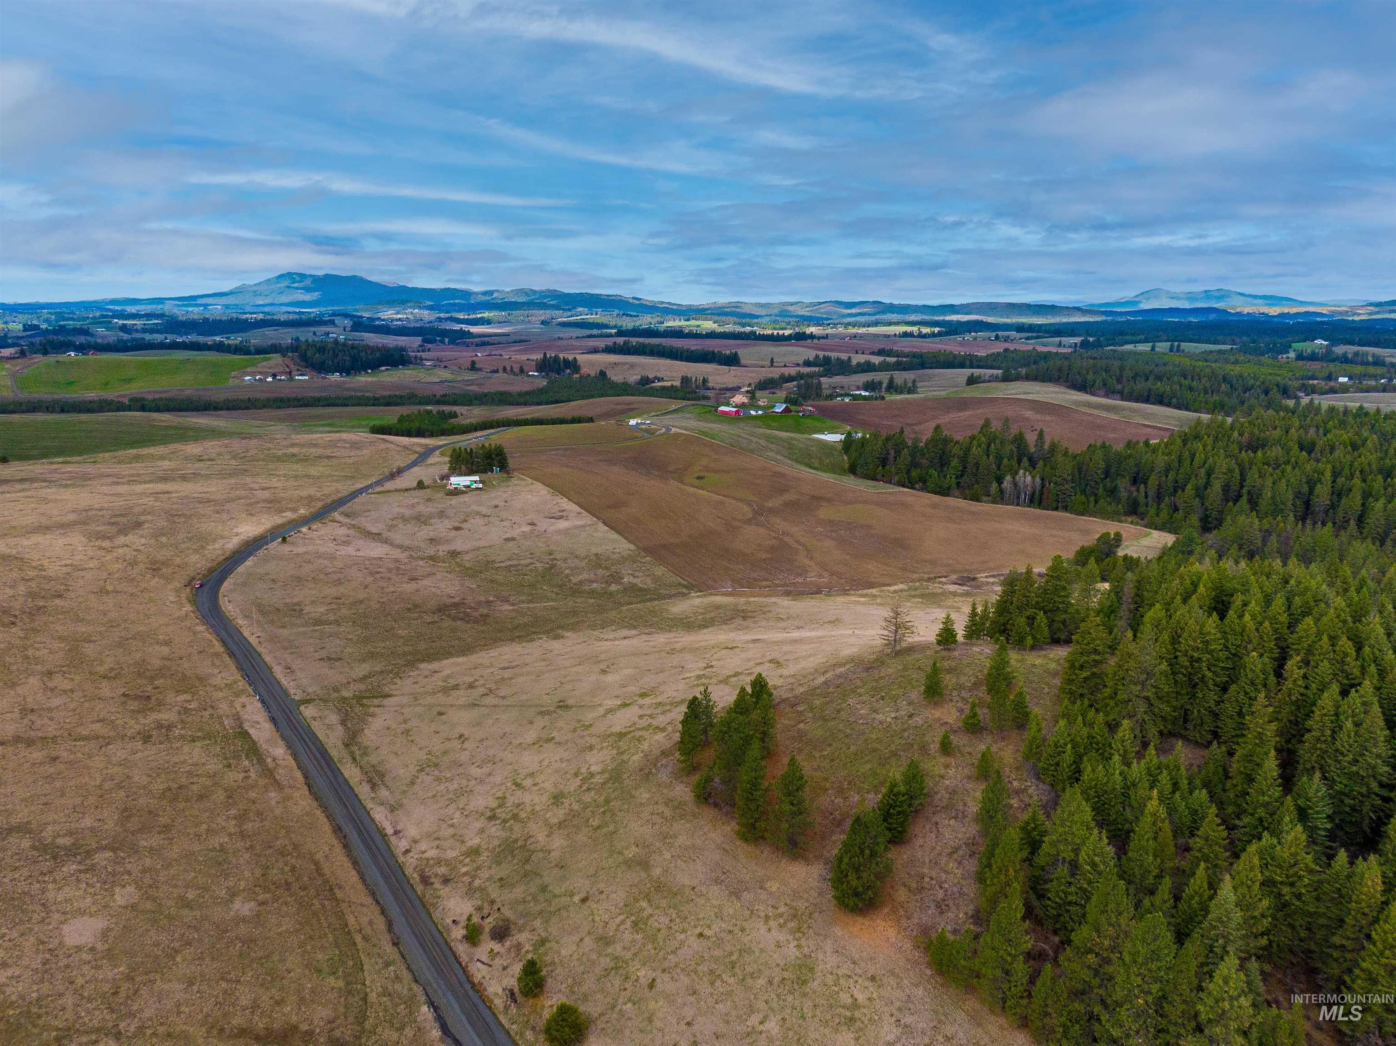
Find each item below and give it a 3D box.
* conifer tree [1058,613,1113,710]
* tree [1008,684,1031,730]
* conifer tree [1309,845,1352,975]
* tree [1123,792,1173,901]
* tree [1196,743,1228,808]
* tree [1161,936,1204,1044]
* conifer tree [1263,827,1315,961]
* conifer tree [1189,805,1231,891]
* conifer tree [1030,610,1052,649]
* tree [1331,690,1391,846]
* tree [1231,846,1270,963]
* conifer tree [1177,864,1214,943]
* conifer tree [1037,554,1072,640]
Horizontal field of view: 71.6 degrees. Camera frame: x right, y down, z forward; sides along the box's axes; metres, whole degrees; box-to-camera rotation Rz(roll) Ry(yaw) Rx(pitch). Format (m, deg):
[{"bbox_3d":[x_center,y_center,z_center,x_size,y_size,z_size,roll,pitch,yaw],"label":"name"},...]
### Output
[{"bbox_3d":[98.010,35.260,243.360,13.170,26.120,13.170,0,12,0],"label":"conifer tree"},{"bbox_3d":[79.080,45.200,237.070,5.340,11.430,5.340,0,12,0],"label":"tree"},{"bbox_3d":[82.330,50.580,125.710,5.360,18.500,5.360,0,13,0],"label":"conifer tree"},{"bbox_3d":[82.660,60.190,177.790,8.620,23.740,8.620,0,12,0],"label":"tree"},{"bbox_3d":[86.820,43.090,163.520,5.190,12.640,5.190,0,13,0],"label":"tree"},{"bbox_3d":[54.150,53.360,108.190,4.610,16.710,4.610,0,13,0],"label":"tree"},{"bbox_3d":[100.930,63.700,164.920,8.740,26.430,8.740,0,12,0],"label":"conifer tree"},{"bbox_3d":[76.010,48.090,143.460,6.120,13.610,6.120,0,13,0],"label":"conifer tree"},{"bbox_3d":[82.130,25.390,232.030,4.820,9.340,4.820,0,13,0],"label":"conifer tree"},{"bbox_3d":[106.010,39.280,154.540,9.800,28.000,9.800,0,13,0],"label":"tree"},{"bbox_3d":[93.160,65.430,164.720,7.060,23.140,7.060,0,12,0],"label":"tree"},{"bbox_3d":[87.190,66.870,169.030,6.290,16.470,6.290,0,12,0],"label":"conifer tree"},{"bbox_3d":[86.430,18.470,234.470,8.460,21.770,8.460,0,13,0],"label":"conifer tree"}]

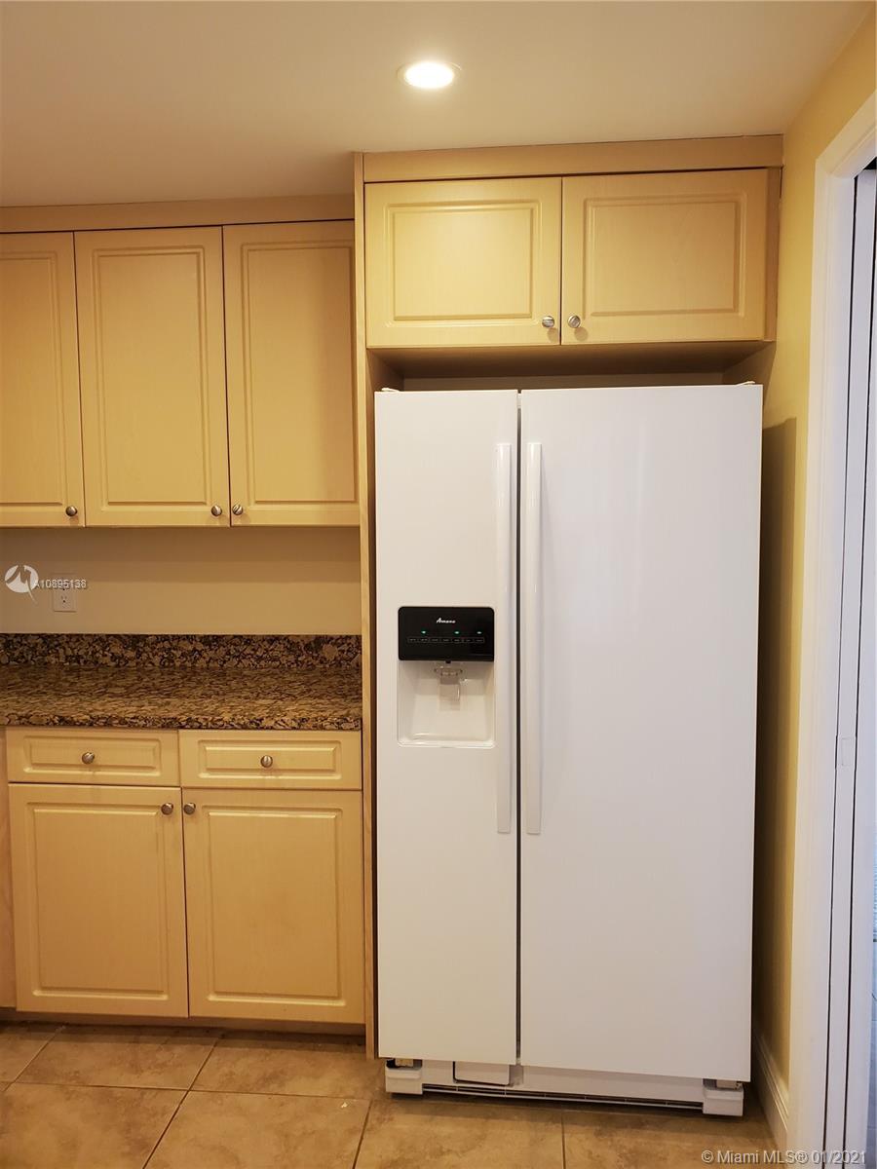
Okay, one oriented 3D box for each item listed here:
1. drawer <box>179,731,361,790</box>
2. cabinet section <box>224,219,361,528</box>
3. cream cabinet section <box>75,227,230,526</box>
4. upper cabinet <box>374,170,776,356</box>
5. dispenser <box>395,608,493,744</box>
[{"bbox_3d":[-0.404,0.421,2.435,0.463,0.149,0.452,0,5,5],"label":"drawer"},{"bbox_3d":[-0.366,-0.586,2.581,0.416,0.820,0.335,0,5,5],"label":"cabinet section"},{"bbox_3d":[-0.783,-0.587,2.616,0.421,0.820,0.335,0,5,5],"label":"cream cabinet section"},{"bbox_3d":[0.324,-0.786,2.353,0.954,0.387,0.559,0,5,5],"label":"upper cabinet"},{"bbox_3d":[0.022,0.208,2.048,0.223,0.325,0.101,0,5,6],"label":"dispenser"}]

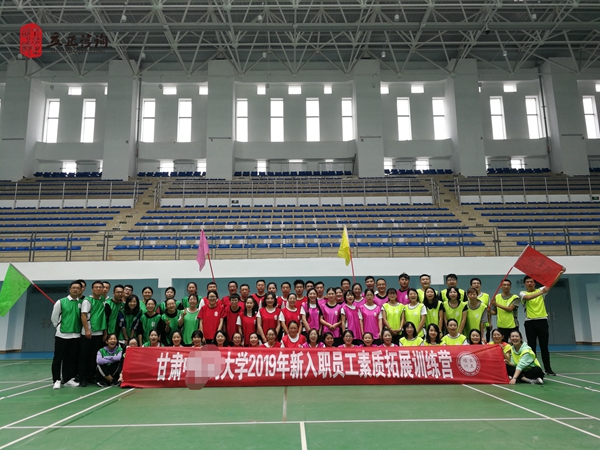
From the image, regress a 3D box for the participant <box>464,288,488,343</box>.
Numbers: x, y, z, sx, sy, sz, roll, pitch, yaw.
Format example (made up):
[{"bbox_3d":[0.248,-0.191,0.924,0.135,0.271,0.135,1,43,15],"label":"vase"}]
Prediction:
[{"bbox_3d":[3.281,1.964,8.640,0.450,1.591,0.300,-3,-12,11],"label":"participant"}]

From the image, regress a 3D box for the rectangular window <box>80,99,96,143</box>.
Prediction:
[{"bbox_3d":[-13.479,-6.639,29.924,0.840,2.965,0.200,0,-11,-1],"label":"rectangular window"}]

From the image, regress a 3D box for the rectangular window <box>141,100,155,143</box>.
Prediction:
[{"bbox_3d":[-9.889,-6.811,30.528,0.895,3.071,0.200,0,-12,-1],"label":"rectangular window"}]

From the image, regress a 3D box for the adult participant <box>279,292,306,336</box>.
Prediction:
[{"bbox_3d":[-0.131,2.028,8.617,0.500,1.539,0.300,0,-12,-1],"label":"adult participant"}]

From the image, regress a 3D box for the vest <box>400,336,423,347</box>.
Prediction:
[{"bbox_3d":[1.841,2.134,7.767,0.420,0.560,0.270,-2,-11,7],"label":"vest"}]

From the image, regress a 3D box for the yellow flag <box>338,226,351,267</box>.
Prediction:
[{"bbox_3d":[0.892,0.411,9.376,0.260,0.840,0.200,0,-12,-1],"label":"yellow flag"}]

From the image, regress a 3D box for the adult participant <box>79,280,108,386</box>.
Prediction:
[{"bbox_3d":[-3.508,1.825,7.936,0.480,1.745,0.320,6,-13,-30],"label":"adult participant"}]

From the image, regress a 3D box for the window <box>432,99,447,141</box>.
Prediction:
[{"bbox_3d":[9.195,-6.994,30.902,0.896,3.039,0.200,0,-12,-1],"label":"window"}]

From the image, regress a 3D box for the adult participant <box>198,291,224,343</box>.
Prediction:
[{"bbox_3d":[-1.646,2.013,8.594,0.480,1.596,0.300,1,-12,-6],"label":"adult participant"}]

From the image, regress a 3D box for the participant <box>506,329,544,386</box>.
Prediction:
[{"bbox_3d":[3.653,2.133,7.596,0.630,0.790,0.600,-8,-13,33],"label":"participant"}]

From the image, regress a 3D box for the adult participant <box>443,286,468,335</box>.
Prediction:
[{"bbox_3d":[2.930,1.964,8.684,0.460,1.617,0.300,-2,-12,7],"label":"adult participant"}]

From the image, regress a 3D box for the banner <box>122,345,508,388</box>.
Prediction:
[{"bbox_3d":[0.243,2.208,7.376,6.100,0.620,0.150,-1,-11,0],"label":"banner"}]

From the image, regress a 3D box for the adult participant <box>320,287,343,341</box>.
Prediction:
[{"bbox_3d":[0.583,1.933,8.447,0.450,1.590,0.320,0,-11,-1],"label":"adult participant"}]

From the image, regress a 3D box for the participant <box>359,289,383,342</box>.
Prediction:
[{"bbox_3d":[1.280,1.936,8.406,0.460,1.568,0.300,-1,-11,4],"label":"participant"}]

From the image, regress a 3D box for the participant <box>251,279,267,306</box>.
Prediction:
[{"bbox_3d":[-0.736,1.934,8.831,0.480,1.770,0.290,0,-11,-3],"label":"participant"}]

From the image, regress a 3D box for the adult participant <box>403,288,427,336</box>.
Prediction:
[{"bbox_3d":[2.089,1.933,8.420,0.460,1.559,0.300,-2,-11,6],"label":"adult participant"}]

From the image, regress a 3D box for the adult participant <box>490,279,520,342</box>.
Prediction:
[{"bbox_3d":[3.731,1.842,8.471,0.560,1.700,0.380,-6,-12,23],"label":"adult participant"}]

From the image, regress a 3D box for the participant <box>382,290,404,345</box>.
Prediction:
[{"bbox_3d":[1.753,1.982,8.660,0.460,1.602,0.290,-1,-12,4],"label":"participant"}]

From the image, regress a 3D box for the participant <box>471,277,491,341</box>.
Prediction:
[{"bbox_3d":[3.368,1.894,8.862,0.500,1.760,0.300,-3,-12,14],"label":"participant"}]

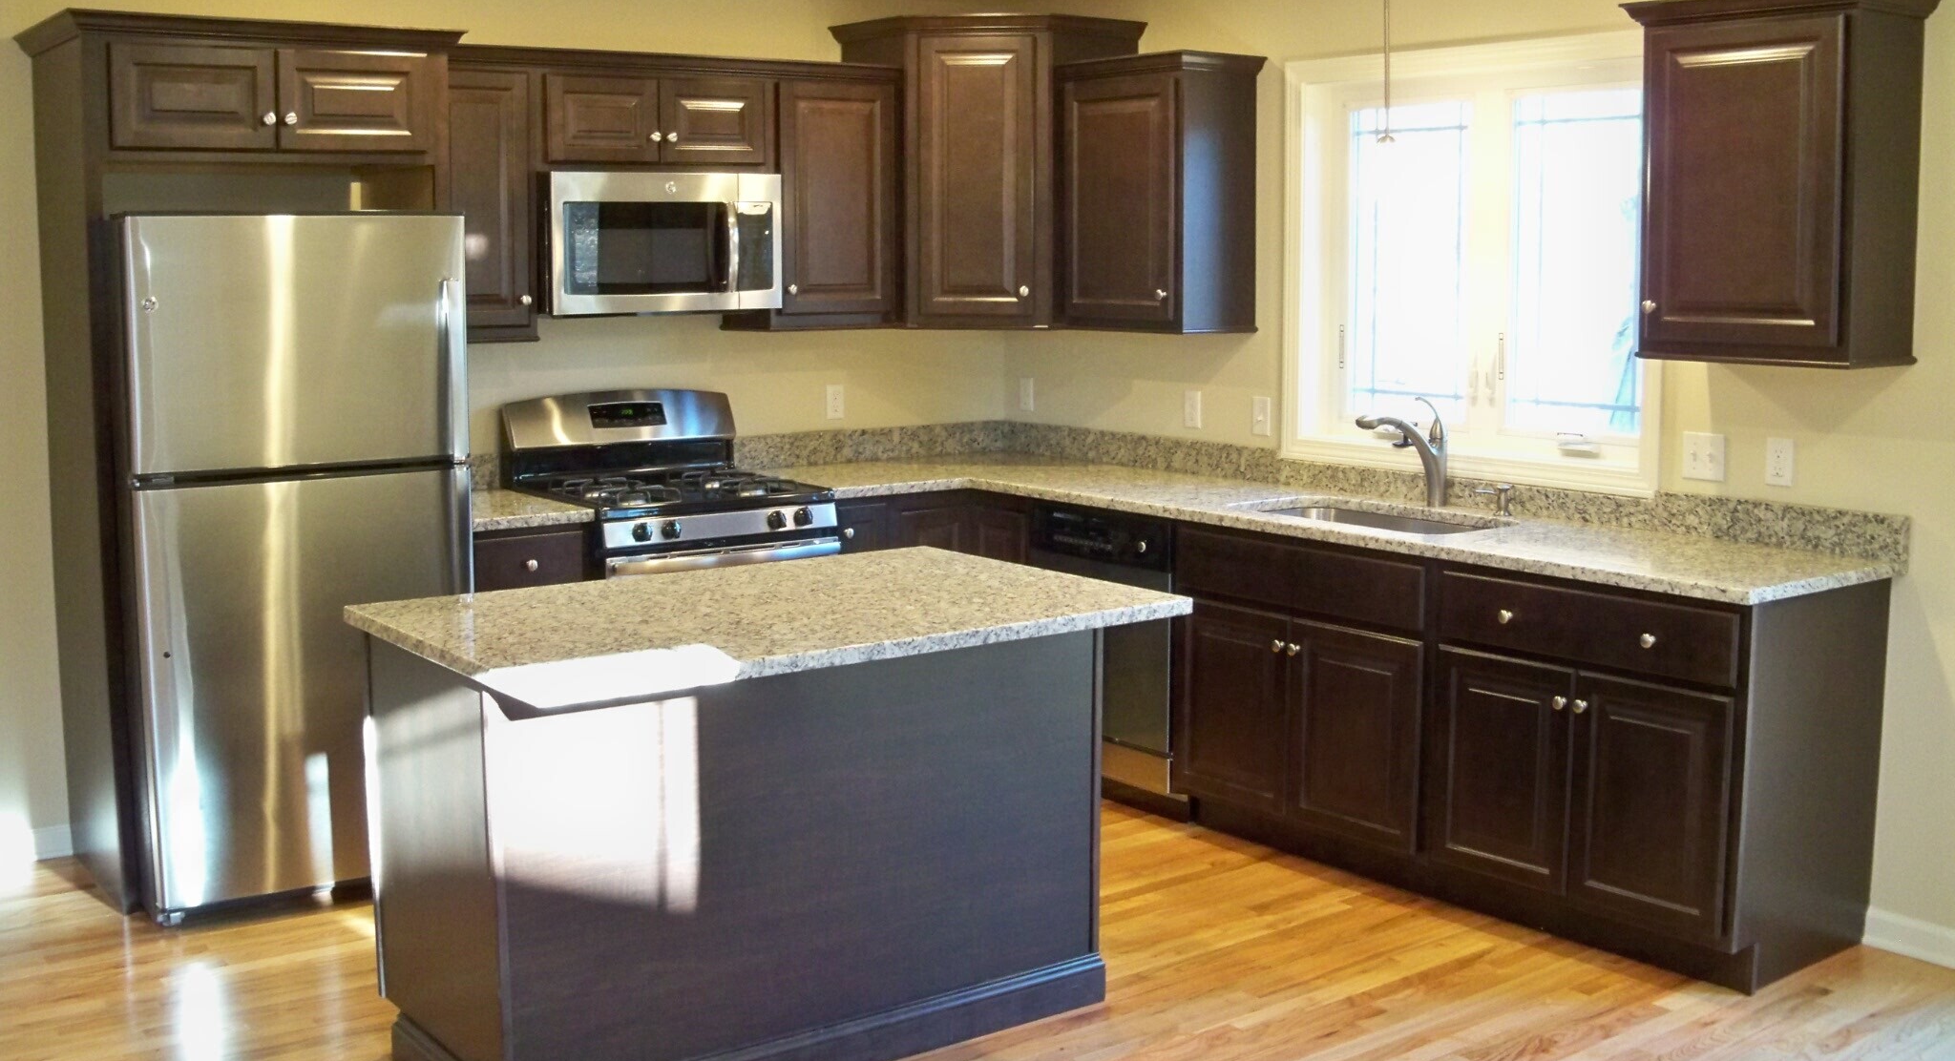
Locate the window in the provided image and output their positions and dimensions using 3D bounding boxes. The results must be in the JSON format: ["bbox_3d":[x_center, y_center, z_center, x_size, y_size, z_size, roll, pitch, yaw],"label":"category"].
[{"bbox_3d":[1.351,-0.730,5.430,0.110,1.170,1.290,-7,10,-37],"label":"window"}]

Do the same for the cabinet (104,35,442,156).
[{"bbox_3d":[-1.852,-1.077,5.023,0.854,0.305,0.589,-6,10,-37],"label":"cabinet"}]

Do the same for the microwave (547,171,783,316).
[{"bbox_3d":[-1.000,-0.854,5.902,0.757,0.410,0.400,-7,10,-37],"label":"microwave"}]

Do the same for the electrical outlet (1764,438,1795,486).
[{"bbox_3d":[1.913,-0.162,4.712,0.013,0.114,0.071,-7,10,-37],"label":"electrical outlet"}]

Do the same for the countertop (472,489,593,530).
[{"bbox_3d":[-1.362,-0.056,5.506,0.359,0.032,0.647,-6,10,-37],"label":"countertop"}]

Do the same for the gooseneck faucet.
[{"bbox_3d":[1.136,-0.201,5.325,0.280,0.299,0.070,-4,9,-25],"label":"gooseneck faucet"}]

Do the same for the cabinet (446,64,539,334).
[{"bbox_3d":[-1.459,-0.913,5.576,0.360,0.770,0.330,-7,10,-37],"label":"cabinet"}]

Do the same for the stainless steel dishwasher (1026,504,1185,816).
[{"bbox_3d":[0.597,0.341,6.005,0.630,0.865,0.605,-7,10,-37],"label":"stainless steel dishwasher"}]

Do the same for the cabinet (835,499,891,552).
[{"bbox_3d":[-0.525,0.301,6.286,0.225,0.875,0.615,-7,10,-37],"label":"cabinet"}]

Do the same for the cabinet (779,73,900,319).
[{"bbox_3d":[-0.517,-1.030,6.227,0.488,0.750,0.322,-6,10,-37],"label":"cabinet"}]

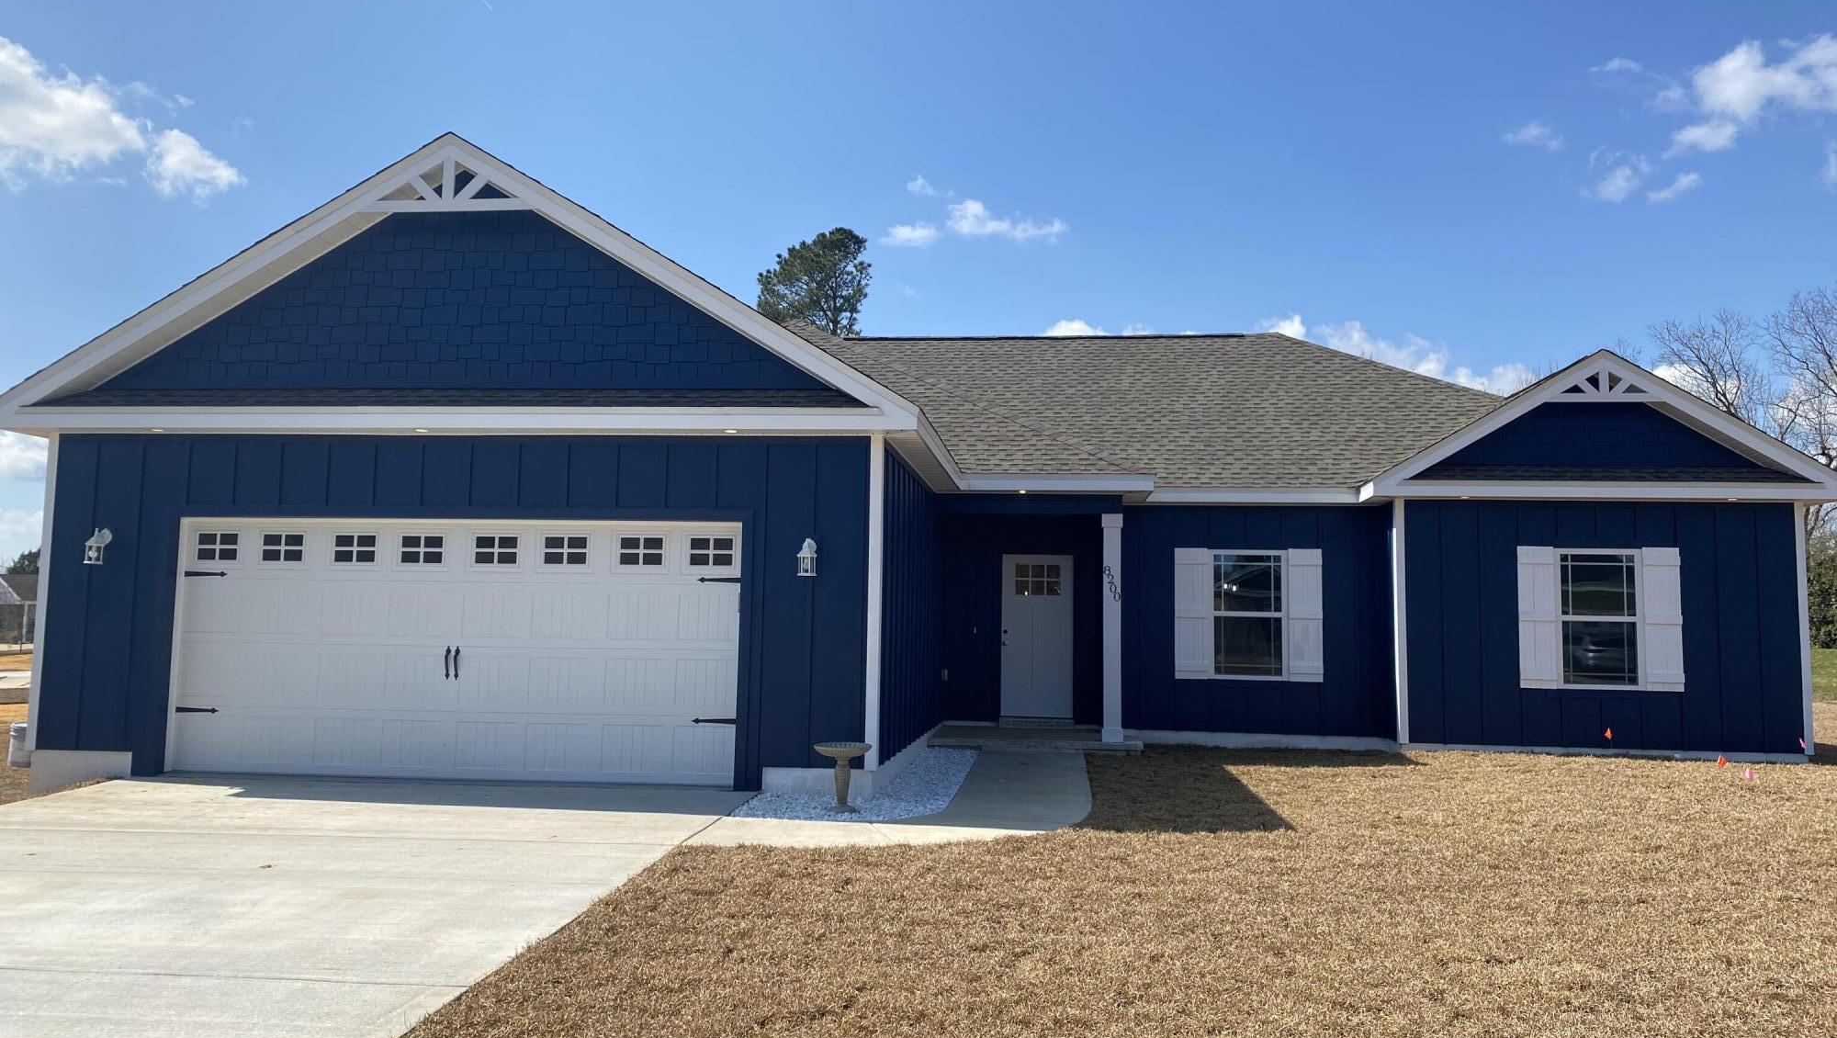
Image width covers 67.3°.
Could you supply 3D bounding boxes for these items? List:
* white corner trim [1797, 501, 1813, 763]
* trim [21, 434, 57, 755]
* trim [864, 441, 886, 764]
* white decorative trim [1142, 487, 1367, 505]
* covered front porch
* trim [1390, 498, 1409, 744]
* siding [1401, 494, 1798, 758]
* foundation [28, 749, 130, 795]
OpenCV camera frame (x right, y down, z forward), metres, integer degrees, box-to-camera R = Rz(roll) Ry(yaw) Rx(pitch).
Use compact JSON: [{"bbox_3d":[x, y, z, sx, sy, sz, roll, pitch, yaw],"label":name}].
[{"bbox_3d":[9.444,1.159,14.721,0.100,2.680,0.100,0,-5,6],"label":"white corner trim"},{"bbox_3d":[-7.457,0.625,11.792,0.105,2.670,0.100,0,-5,6],"label":"trim"},{"bbox_3d":[-0.347,0.659,11.050,0.103,2.660,0.100,0,-5,6],"label":"trim"},{"bbox_3d":[3.872,-0.269,15.955,2.420,0.180,0.050,0,-5,6],"label":"white decorative trim"},{"bbox_3d":[1.317,1.190,16.239,2.140,2.780,2.100,0,-5,6],"label":"covered front porch"},{"bbox_3d":[5.302,1.114,15.161,0.110,2.675,0.110,0,-5,6],"label":"trim"},{"bbox_3d":[7.374,1.134,14.928,4.060,2.680,0.060,0,-5,6],"label":"siding"},{"bbox_3d":[-7.020,2.132,11.675,0.920,0.340,0.200,0,-5,6],"label":"foundation"}]

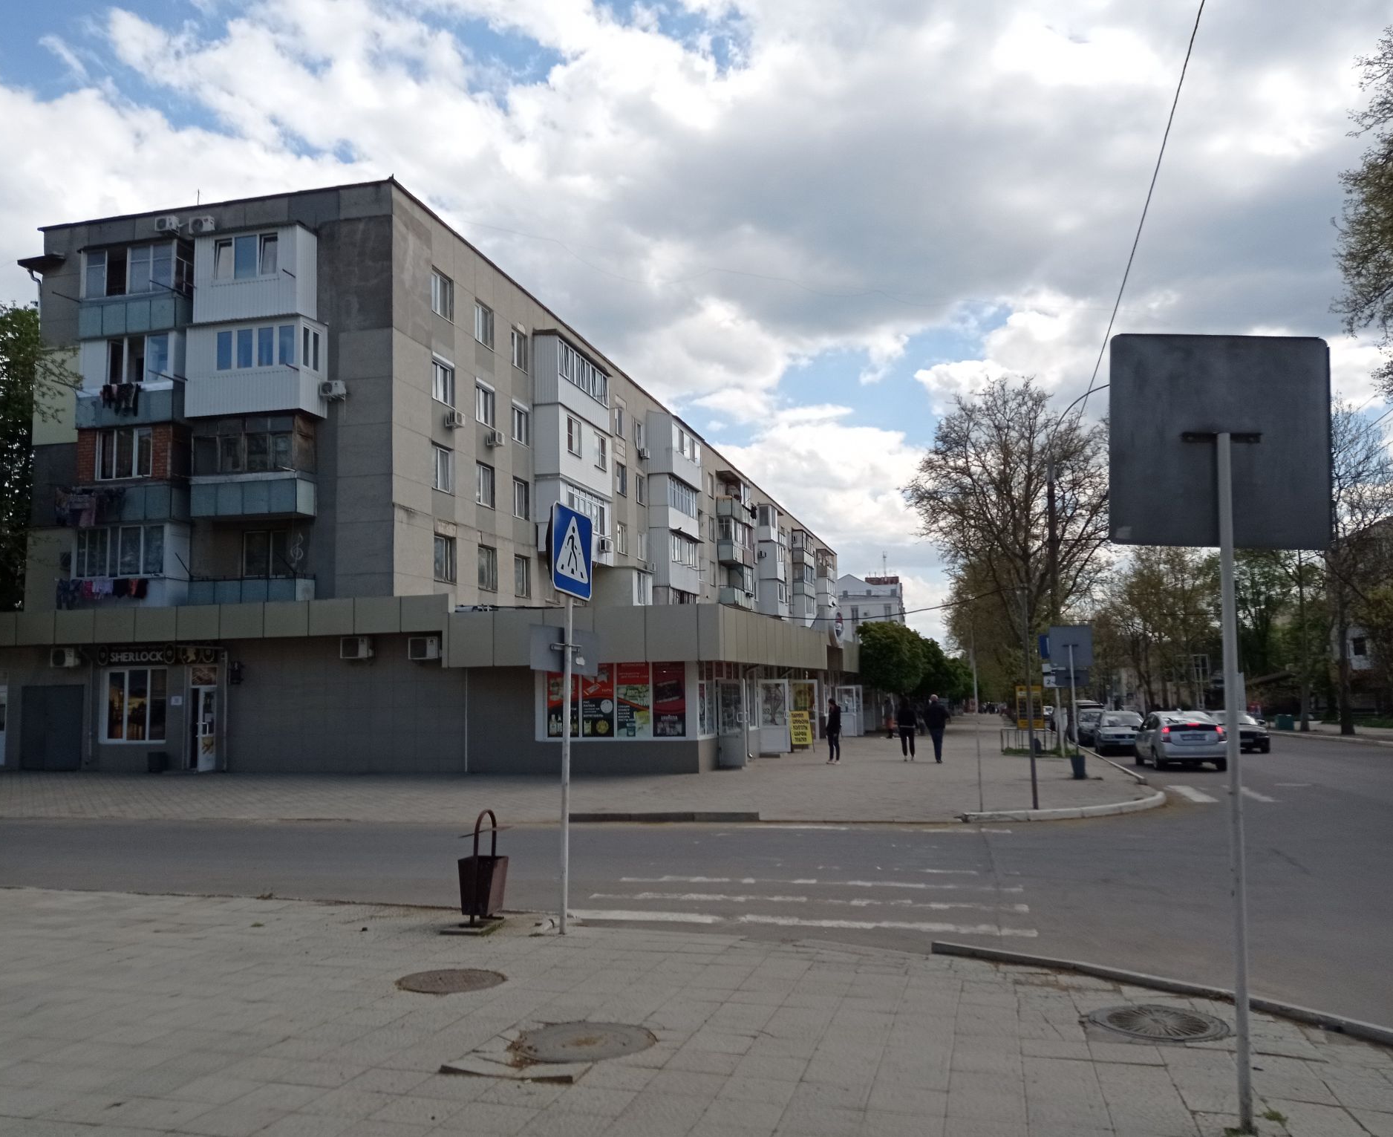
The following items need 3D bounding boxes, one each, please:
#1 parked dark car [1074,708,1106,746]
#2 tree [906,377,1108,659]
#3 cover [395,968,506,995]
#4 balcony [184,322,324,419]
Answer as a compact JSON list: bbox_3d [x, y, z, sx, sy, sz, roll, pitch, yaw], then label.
[{"bbox_3d":[16.545,6.549,50.986,1.720,1.450,4.400,-2,-6,13],"label":"parked dark car"},{"bbox_3d":[17.328,-0.829,66.000,12.500,19.000,12.000,-2,-6,13],"label":"tree"},{"bbox_3d":[-1.427,2.419,7.155,0.640,0.040,0.640,-3,-6,12],"label":"cover"},{"bbox_3d":[-12.147,-5.432,34.005,3.470,2.630,1.450,-3,-6,13],"label":"balcony"}]

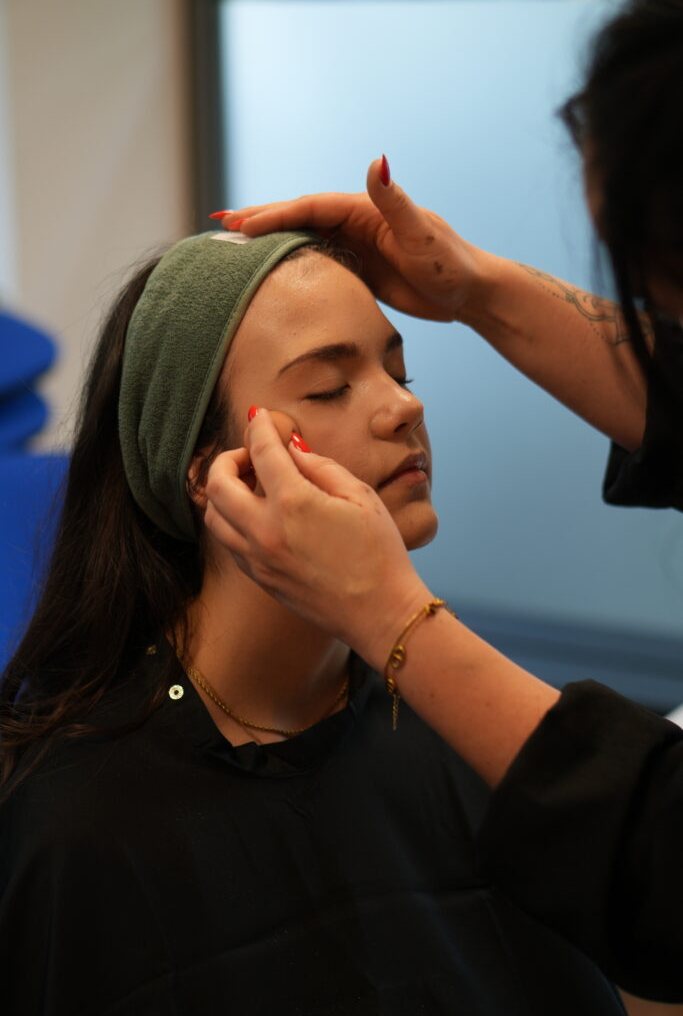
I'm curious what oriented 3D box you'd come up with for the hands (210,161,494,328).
[{"bbox_3d":[0.007,-0.160,1.280,0.165,0.083,0.090,16,16,3],"label":"hands"}]

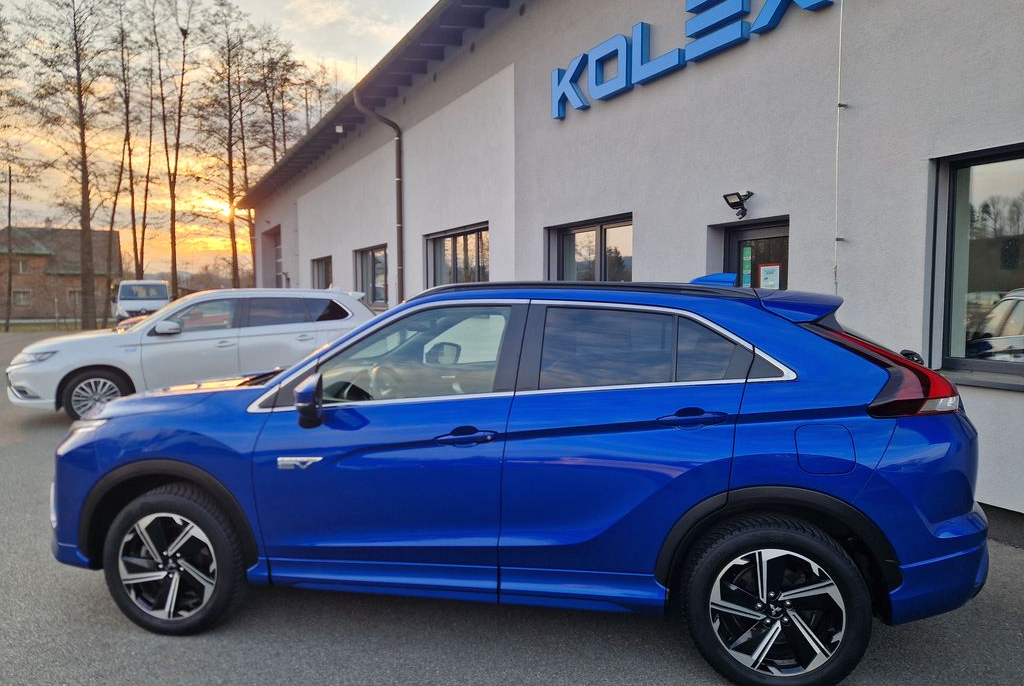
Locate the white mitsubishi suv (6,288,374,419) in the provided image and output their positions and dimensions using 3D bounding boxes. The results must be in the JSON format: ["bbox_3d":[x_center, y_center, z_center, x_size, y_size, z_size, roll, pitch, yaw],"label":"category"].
[{"bbox_3d":[-4.375,0.107,9.841,4.690,1.700,1.820,-2,4,-28],"label":"white mitsubishi suv"}]

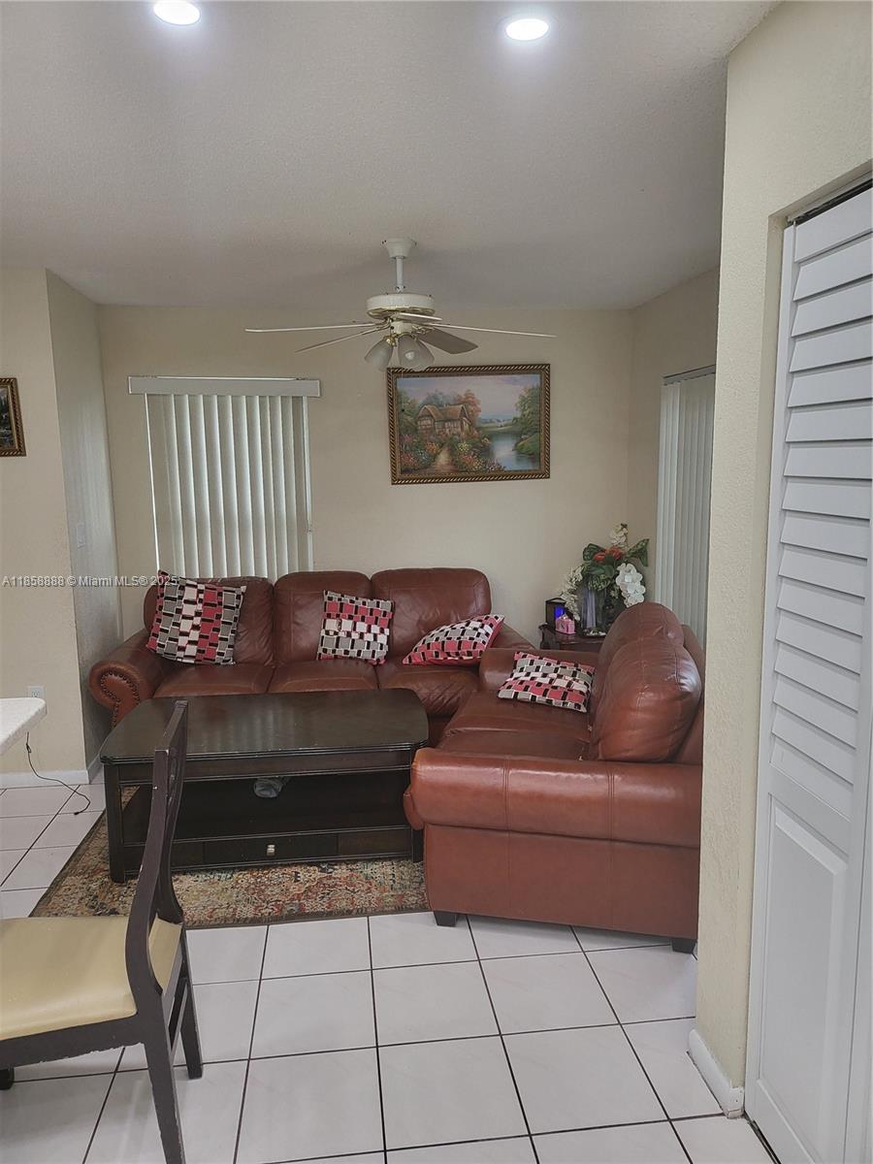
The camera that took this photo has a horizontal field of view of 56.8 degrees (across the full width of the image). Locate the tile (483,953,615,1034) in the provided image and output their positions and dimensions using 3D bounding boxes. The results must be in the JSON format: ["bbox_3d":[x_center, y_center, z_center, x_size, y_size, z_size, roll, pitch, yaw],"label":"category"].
[{"bbox_3d":[0.324,1.216,2.395,0.332,0.010,0.332,-2,8,-7],"label":"tile"}]

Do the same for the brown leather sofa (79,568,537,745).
[{"bbox_3d":[-0.617,0.454,4.382,2.180,0.950,0.950,-2,8,-7],"label":"brown leather sofa"}]

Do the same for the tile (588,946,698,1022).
[{"bbox_3d":[0.656,1.203,2.423,0.331,0.010,0.331,-1,8,-7],"label":"tile"}]

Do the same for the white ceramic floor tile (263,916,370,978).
[{"bbox_3d":[-0.389,1.188,2.643,0.332,0.010,0.332,-2,8,-7],"label":"white ceramic floor tile"}]

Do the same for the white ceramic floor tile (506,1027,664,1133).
[{"bbox_3d":[0.365,1.258,2.052,0.331,0.010,0.331,-1,8,-7],"label":"white ceramic floor tile"}]

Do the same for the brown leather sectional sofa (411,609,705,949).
[{"bbox_3d":[0.536,0.599,3.316,0.960,0.950,1.620,1,8,12],"label":"brown leather sectional sofa"}]

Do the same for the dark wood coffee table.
[{"bbox_3d":[-0.660,0.813,3.417,1.235,0.487,0.780,-1,8,-6],"label":"dark wood coffee table"}]

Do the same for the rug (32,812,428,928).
[{"bbox_3d":[-0.401,1.041,3.552,2.150,0.012,1.580,-1,8,-6],"label":"rug"}]

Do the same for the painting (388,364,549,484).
[{"bbox_3d":[0.200,-0.939,4.780,0.955,0.665,0.040,-3,8,-7],"label":"painting"}]

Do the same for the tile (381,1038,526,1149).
[{"bbox_3d":[0.031,1.266,2.012,0.331,0.010,0.331,-1,8,-7],"label":"tile"}]

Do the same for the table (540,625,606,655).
[{"bbox_3d":[0.892,0.583,4.657,0.520,0.588,0.490,-1,8,-7],"label":"table"}]

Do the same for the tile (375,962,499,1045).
[{"bbox_3d":[-0.010,1.220,2.342,0.331,0.010,0.331,-1,8,-7],"label":"tile"}]

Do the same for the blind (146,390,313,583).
[{"bbox_3d":[-1.167,-0.490,4.626,0.890,1.140,0.080,-2,8,-7],"label":"blind"}]

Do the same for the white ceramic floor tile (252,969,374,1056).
[{"bbox_3d":[-0.344,1.229,2.301,0.331,0.010,0.331,-1,8,-7],"label":"white ceramic floor tile"}]

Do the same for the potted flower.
[{"bbox_3d":[0.928,-0.013,4.506,0.470,0.610,0.420,-2,8,-7],"label":"potted flower"}]

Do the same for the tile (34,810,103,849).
[{"bbox_3d":[-1.510,1.069,3.500,0.331,0.010,0.331,-1,8,-7],"label":"tile"}]

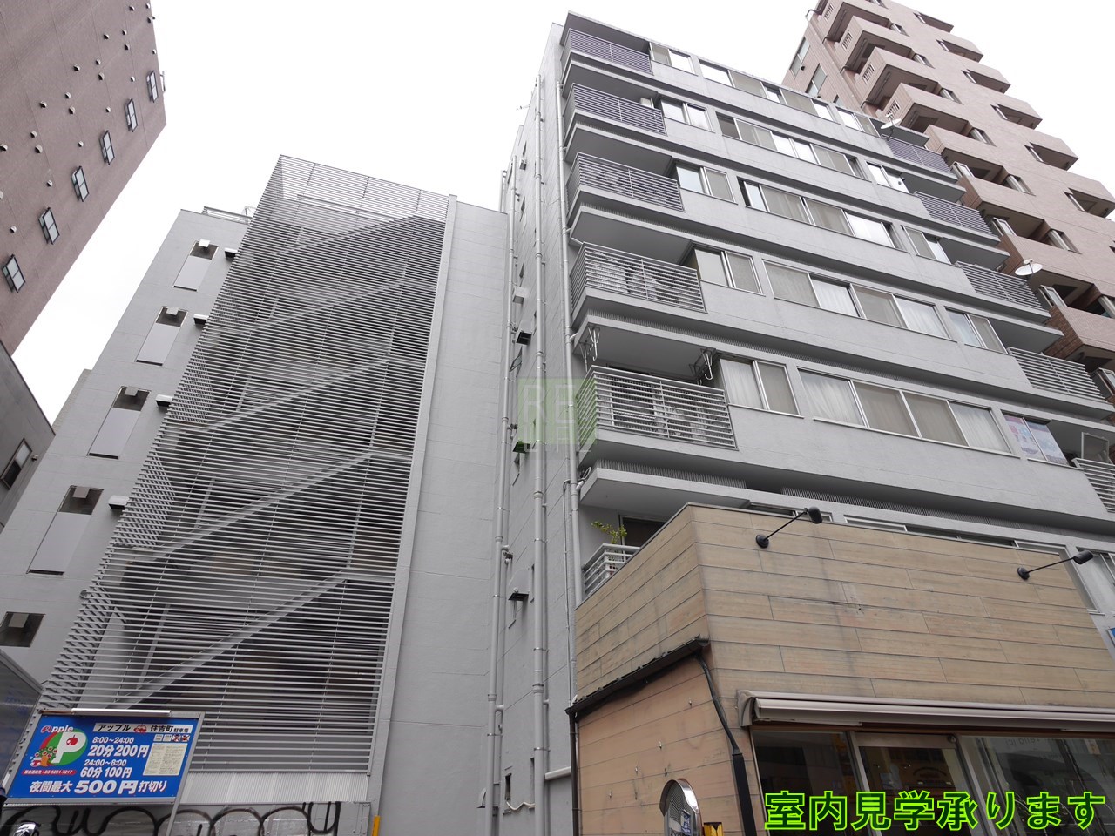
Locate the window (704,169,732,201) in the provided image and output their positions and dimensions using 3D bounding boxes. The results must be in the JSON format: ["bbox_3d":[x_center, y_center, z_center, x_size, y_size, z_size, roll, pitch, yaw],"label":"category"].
[{"bbox_3d":[3.543,-5.096,12.681,0.544,1.040,0.080,9,-36,-15],"label":"window"}]

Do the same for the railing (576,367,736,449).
[{"bbox_3d":[1.445,0.070,8.705,2.192,1.078,0.751,9,-35,-15],"label":"railing"}]

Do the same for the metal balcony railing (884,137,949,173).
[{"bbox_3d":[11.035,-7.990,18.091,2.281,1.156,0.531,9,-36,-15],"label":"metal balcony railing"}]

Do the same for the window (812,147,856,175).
[{"bbox_3d":[7.523,-6.964,15.789,1.101,0.970,0.100,9,-36,-15],"label":"window"}]

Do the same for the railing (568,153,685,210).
[{"bbox_3d":[1.345,-4.376,11.783,2.172,1.230,0.840,9,-36,-15],"label":"railing"}]

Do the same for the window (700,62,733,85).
[{"bbox_3d":[4.626,-9.889,16.753,0.961,1.116,0.100,9,-36,-15],"label":"window"}]

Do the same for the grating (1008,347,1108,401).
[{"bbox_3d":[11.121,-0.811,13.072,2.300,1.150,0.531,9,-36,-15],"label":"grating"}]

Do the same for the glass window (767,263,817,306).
[{"bbox_3d":[4.588,-2.610,11.341,1.044,0.992,0.080,9,-36,-15],"label":"glass window"}]

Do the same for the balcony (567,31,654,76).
[{"bbox_3d":[1.324,-9.442,15.643,2.319,1.269,0.781,9,-36,-15],"label":"balcony"}]

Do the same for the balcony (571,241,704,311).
[{"bbox_3d":[1.464,-2.284,10.639,2.281,1.163,0.750,9,-36,-15],"label":"balcony"}]

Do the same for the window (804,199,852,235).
[{"bbox_3d":[6.287,-4.646,13.413,1.074,1.020,0.080,9,-36,-15],"label":"window"}]

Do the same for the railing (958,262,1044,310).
[{"bbox_3d":[10.634,-2.884,14.286,2.262,1.230,0.840,9,-36,-15],"label":"railing"}]

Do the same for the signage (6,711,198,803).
[{"bbox_3d":[-5.910,4.468,7.650,1.929,1.034,0.102,9,-36,-15],"label":"signage"}]

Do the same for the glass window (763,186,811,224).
[{"bbox_3d":[5.349,-4.927,13.535,1.105,1.043,0.100,9,-36,-15],"label":"glass window"}]

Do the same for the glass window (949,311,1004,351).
[{"bbox_3d":[9.382,-1.909,12.935,1.208,1.143,0.100,9,-36,-15],"label":"glass window"}]

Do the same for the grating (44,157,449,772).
[{"bbox_3d":[-5.920,-0.398,14.091,4.942,15.535,2.100,9,-36,-15],"label":"grating"}]

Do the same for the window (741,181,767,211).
[{"bbox_3d":[4.584,-5.063,13.342,0.484,1.034,0.100,9,-36,-15],"label":"window"}]

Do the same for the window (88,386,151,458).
[{"bbox_3d":[-10.432,0.106,13.857,0.638,1.973,0.120,9,-36,-15],"label":"window"}]

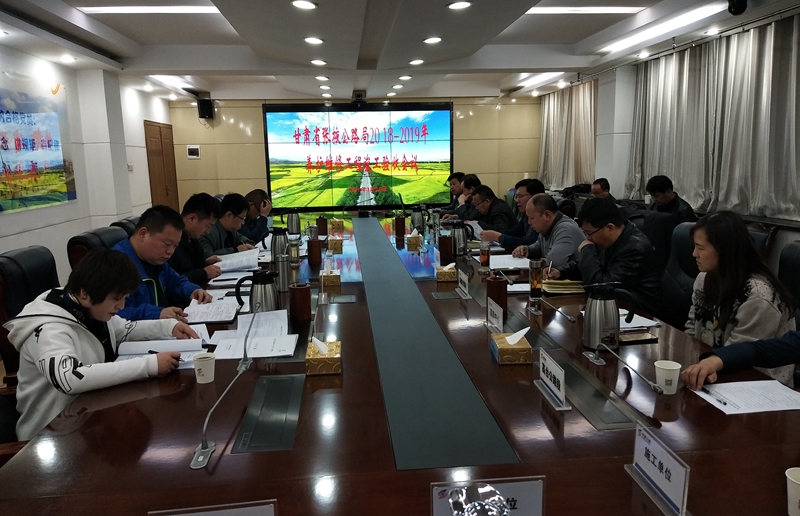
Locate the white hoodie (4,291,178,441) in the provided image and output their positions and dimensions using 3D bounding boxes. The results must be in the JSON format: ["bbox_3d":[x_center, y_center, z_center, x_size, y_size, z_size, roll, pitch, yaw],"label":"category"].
[{"bbox_3d":[-1.097,0.379,2.091,0.580,0.560,0.600,-3,9,-8],"label":"white hoodie"}]

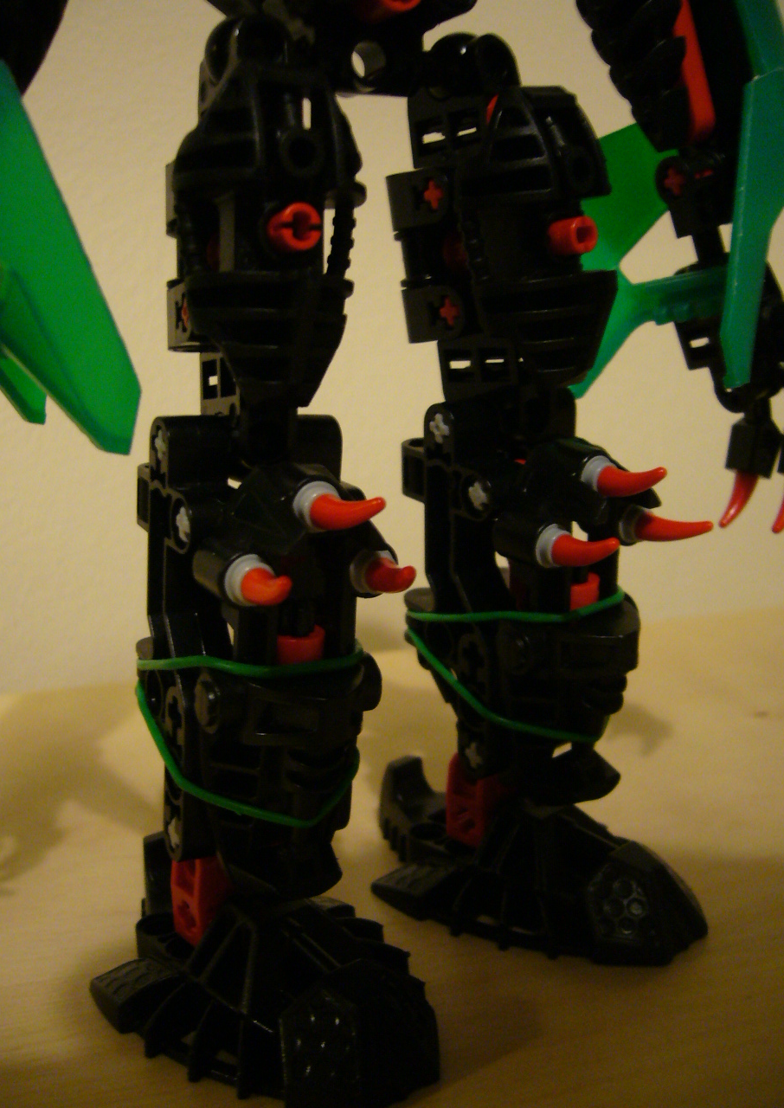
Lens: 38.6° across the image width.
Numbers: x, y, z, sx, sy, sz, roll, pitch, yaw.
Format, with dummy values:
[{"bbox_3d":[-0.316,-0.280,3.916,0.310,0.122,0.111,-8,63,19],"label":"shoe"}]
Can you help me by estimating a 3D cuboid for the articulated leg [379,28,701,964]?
[{"bbox_3d":[0.021,-0.004,0.178,0.057,0.139,0.044,8,21,35],"label":"articulated leg"}]

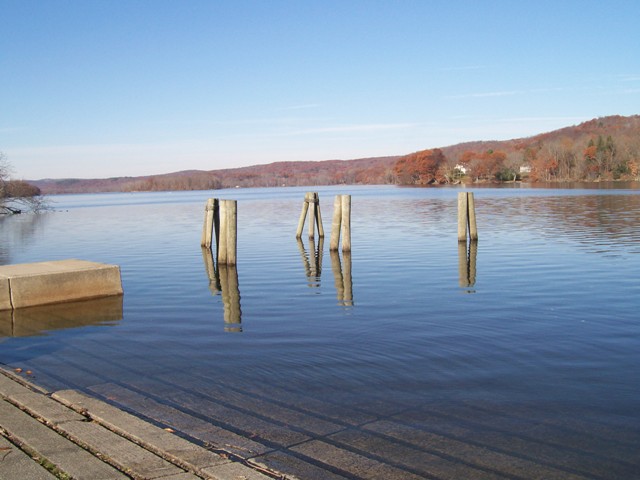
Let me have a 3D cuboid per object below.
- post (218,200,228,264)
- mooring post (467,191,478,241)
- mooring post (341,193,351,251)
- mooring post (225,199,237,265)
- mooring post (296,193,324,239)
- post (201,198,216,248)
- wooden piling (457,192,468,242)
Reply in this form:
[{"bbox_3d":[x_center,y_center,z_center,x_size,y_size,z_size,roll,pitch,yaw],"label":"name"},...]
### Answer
[{"bbox_3d":[-2.534,-0.198,17.476,0.245,1.683,0.245,1,4,-9],"label":"post"},{"bbox_3d":[5.277,-0.815,22.942,0.250,1.632,0.250,-4,4,13],"label":"mooring post"},{"bbox_3d":[0.812,-0.498,20.057,0.255,1.692,0.255,1,5,2],"label":"mooring post"},{"bbox_3d":[-2.303,-0.194,17.428,0.250,1.671,0.250,1,4,-8],"label":"mooring post"},{"bbox_3d":[-0.372,-0.957,25.747,1.030,1.739,0.850,-1,5,-1],"label":"mooring post"},{"bbox_3d":[-3.819,-0.562,22.505,0.460,1.653,0.420,-2,5,-10],"label":"post"},{"bbox_3d":[4.834,-0.777,22.517,0.275,1.647,0.275,-1,5,0],"label":"wooden piling"}]

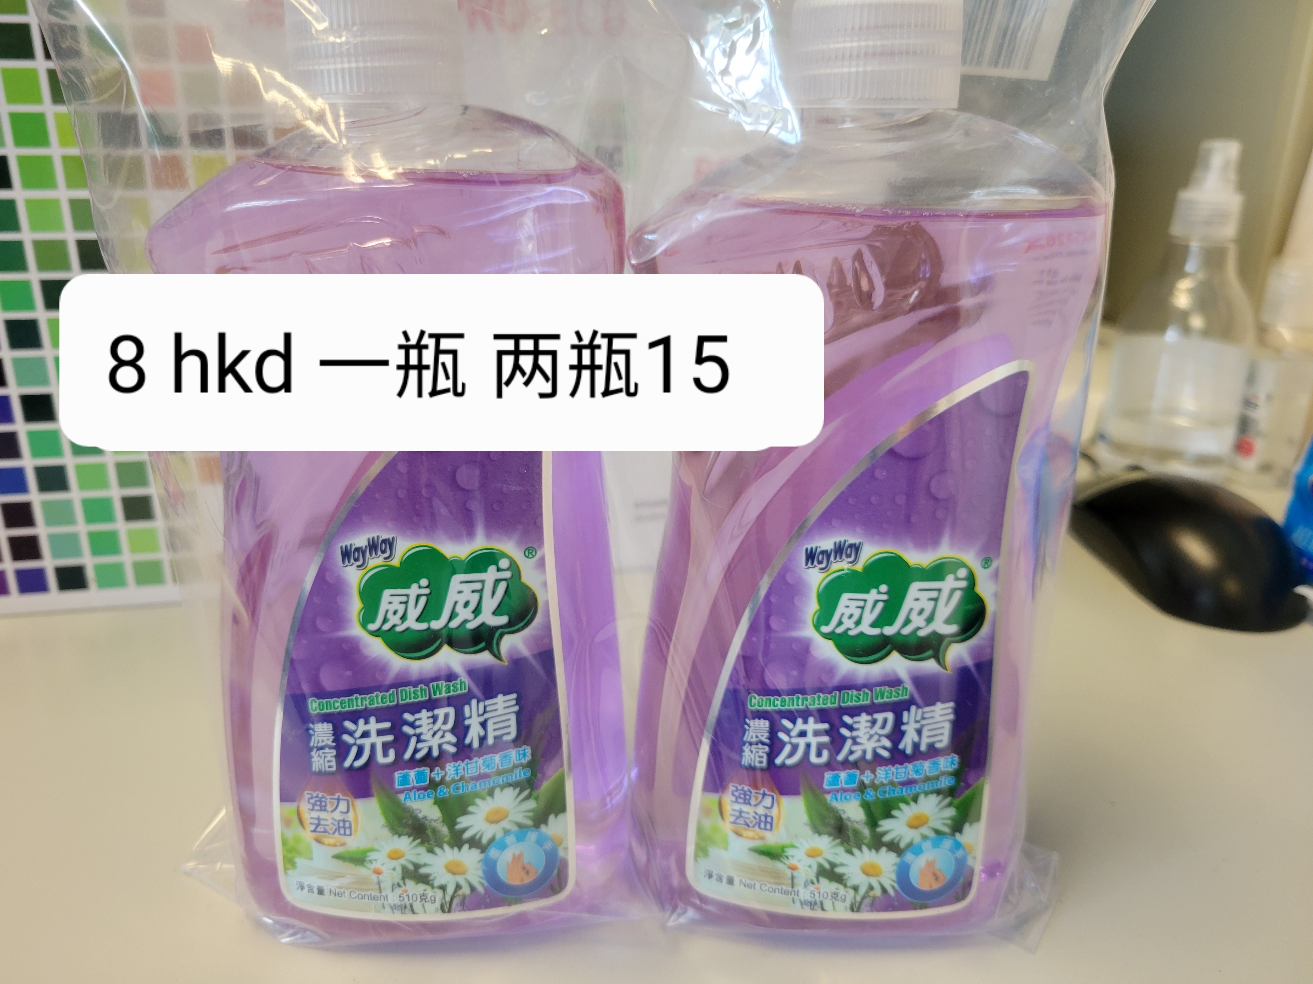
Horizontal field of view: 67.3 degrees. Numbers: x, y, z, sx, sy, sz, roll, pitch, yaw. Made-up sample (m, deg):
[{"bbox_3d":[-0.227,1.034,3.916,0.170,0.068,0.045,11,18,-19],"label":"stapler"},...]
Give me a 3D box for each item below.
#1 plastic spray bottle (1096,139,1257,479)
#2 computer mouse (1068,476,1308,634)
[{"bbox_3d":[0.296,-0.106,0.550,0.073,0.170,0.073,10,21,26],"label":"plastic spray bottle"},{"bbox_3d":[0.214,0.013,0.399,0.063,0.039,0.115,-1,19,-3],"label":"computer mouse"}]

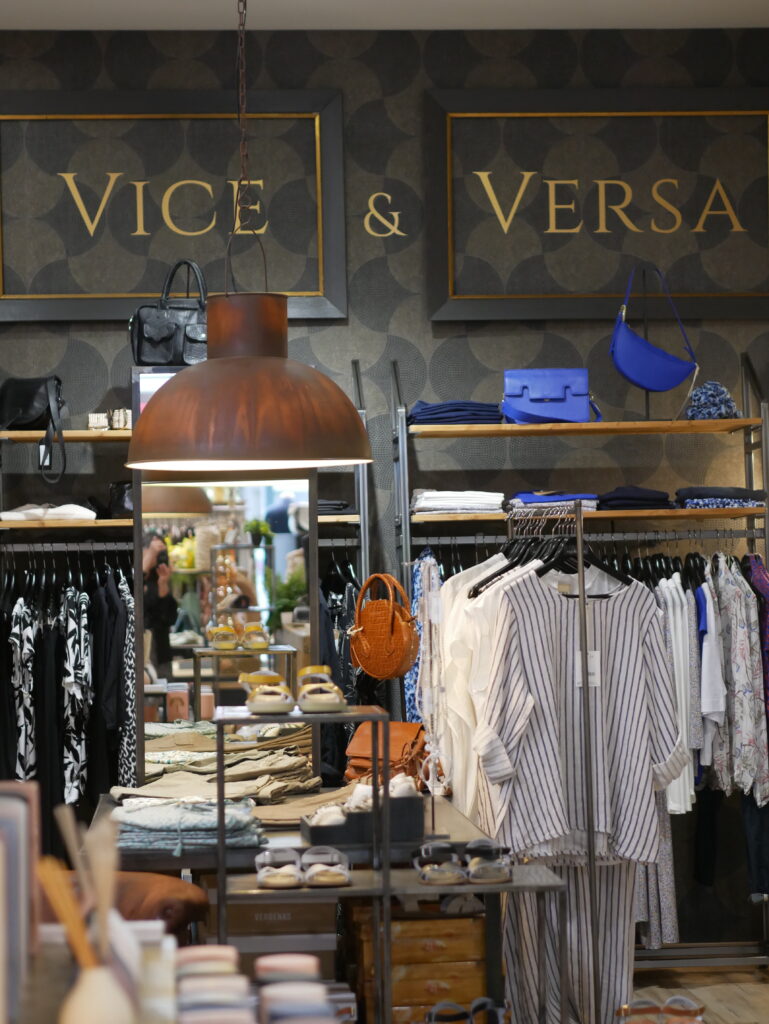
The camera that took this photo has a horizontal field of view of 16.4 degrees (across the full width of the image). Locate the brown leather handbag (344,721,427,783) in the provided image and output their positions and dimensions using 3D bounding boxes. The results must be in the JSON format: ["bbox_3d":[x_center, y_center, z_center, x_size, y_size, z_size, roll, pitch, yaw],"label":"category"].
[{"bbox_3d":[0.021,0.751,8.150,0.250,0.210,0.140,-2,-1,36],"label":"brown leather handbag"}]

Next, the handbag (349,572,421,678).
[{"bbox_3d":[0.000,0.340,7.900,0.220,0.320,0.080,-2,-1,41],"label":"handbag"}]

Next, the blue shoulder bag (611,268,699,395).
[{"bbox_3d":[0.880,-0.598,8.680,0.280,0.415,0.090,-1,-1,-5],"label":"blue shoulder bag"}]

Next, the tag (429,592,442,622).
[{"bbox_3d":[0.132,0.251,6.950,0.036,0.080,0.004,-1,-1,20],"label":"tag"}]

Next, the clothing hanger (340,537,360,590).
[{"bbox_3d":[-0.121,0.168,8.700,0.025,0.200,0.420,-1,-1,-14],"label":"clothing hanger"}]

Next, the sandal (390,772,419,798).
[{"bbox_3d":[0.045,0.724,7.000,0.092,0.085,0.230,-1,-1,-5],"label":"sandal"}]

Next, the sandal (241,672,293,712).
[{"bbox_3d":[-0.265,0.402,5.970,0.102,0.085,0.250,-1,-1,-7],"label":"sandal"}]

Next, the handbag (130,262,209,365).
[{"bbox_3d":[-0.647,-0.633,8.450,0.290,0.340,0.140,-1,-1,-13],"label":"handbag"}]

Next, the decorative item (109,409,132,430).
[{"bbox_3d":[-0.849,-0.298,8.580,0.078,0.070,0.060,-1,-1,-4],"label":"decorative item"}]

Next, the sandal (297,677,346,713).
[{"bbox_3d":[-0.146,0.400,5.970,0.102,0.084,0.250,-1,-1,-7],"label":"sandal"}]

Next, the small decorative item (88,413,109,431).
[{"bbox_3d":[-0.921,-0.291,8.580,0.064,0.057,0.055,-1,-1,-4],"label":"small decorative item"}]

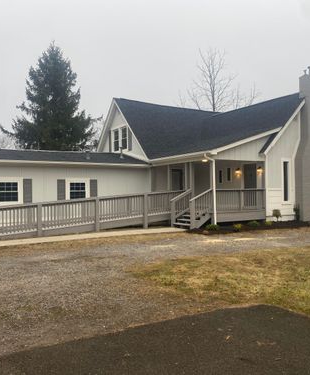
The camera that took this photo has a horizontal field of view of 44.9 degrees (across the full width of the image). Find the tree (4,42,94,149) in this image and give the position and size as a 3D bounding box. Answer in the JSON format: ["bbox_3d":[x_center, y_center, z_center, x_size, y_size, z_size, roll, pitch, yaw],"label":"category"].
[{"bbox_3d":[-8.905,-5.328,32.000,7.800,14.057,7.800,0,0,0],"label":"tree"}]

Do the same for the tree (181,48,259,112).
[{"bbox_3d":[6.184,-5.813,36.000,7.500,15.026,7.500,0,0,0],"label":"tree"}]

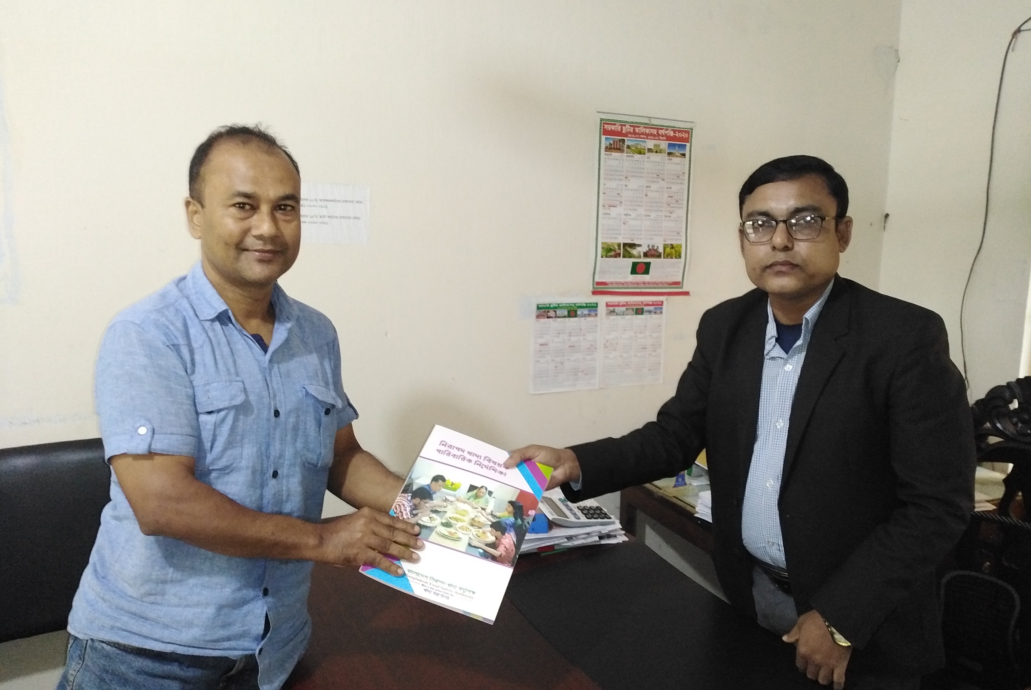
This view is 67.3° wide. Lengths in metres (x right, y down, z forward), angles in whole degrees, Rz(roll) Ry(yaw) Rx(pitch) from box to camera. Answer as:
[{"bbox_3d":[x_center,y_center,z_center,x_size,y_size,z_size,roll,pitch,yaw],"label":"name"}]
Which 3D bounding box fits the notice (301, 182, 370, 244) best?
[{"bbox_3d":[-0.479,-0.335,1.986,0.215,0.156,0.004,-2,8,-25],"label":"notice"}]

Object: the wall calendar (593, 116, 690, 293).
[{"bbox_3d":[0.404,-0.423,2.380,0.367,0.539,0.015,-2,8,-25],"label":"wall calendar"}]

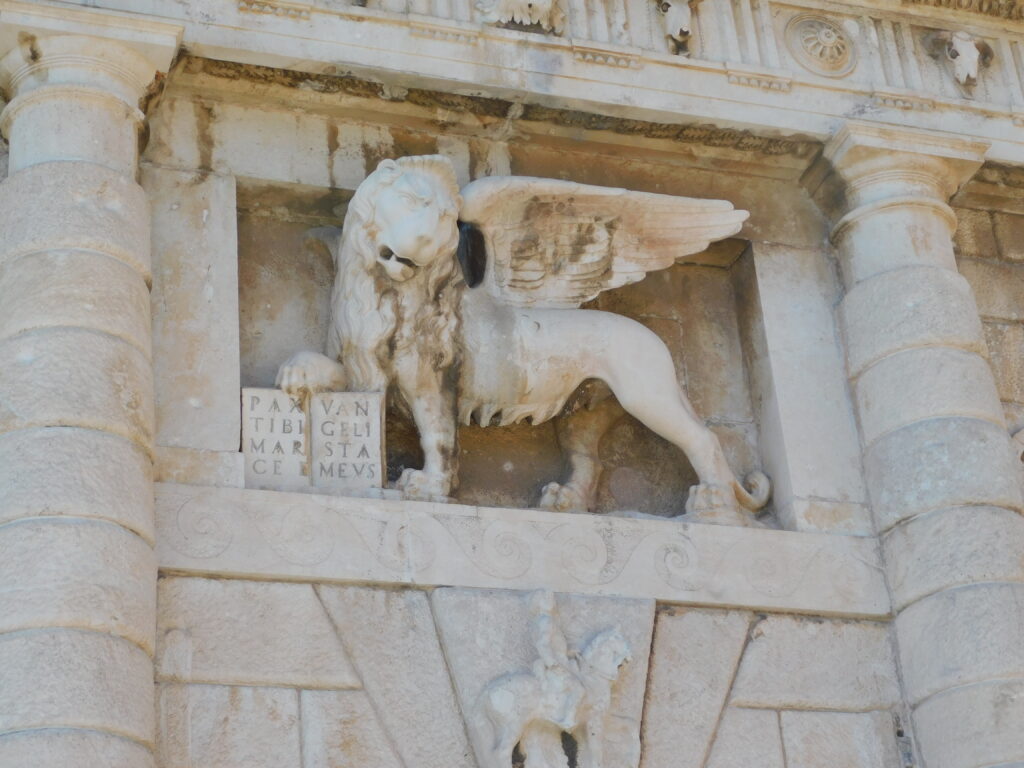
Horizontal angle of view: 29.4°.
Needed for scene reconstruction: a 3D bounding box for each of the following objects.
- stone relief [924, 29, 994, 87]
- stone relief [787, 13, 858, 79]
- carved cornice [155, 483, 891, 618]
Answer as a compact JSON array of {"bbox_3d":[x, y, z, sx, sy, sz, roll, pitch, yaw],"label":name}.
[{"bbox_3d":[3.191,-2.291,13.709,0.522,0.549,0.200,5,-30,-17],"label":"stone relief"},{"bbox_3d":[2.135,-2.335,13.464,0.541,0.542,0.080,5,-30,-17],"label":"stone relief"},{"bbox_3d":[0.124,1.052,11.505,4.474,0.510,0.320,5,-30,-17],"label":"carved cornice"}]

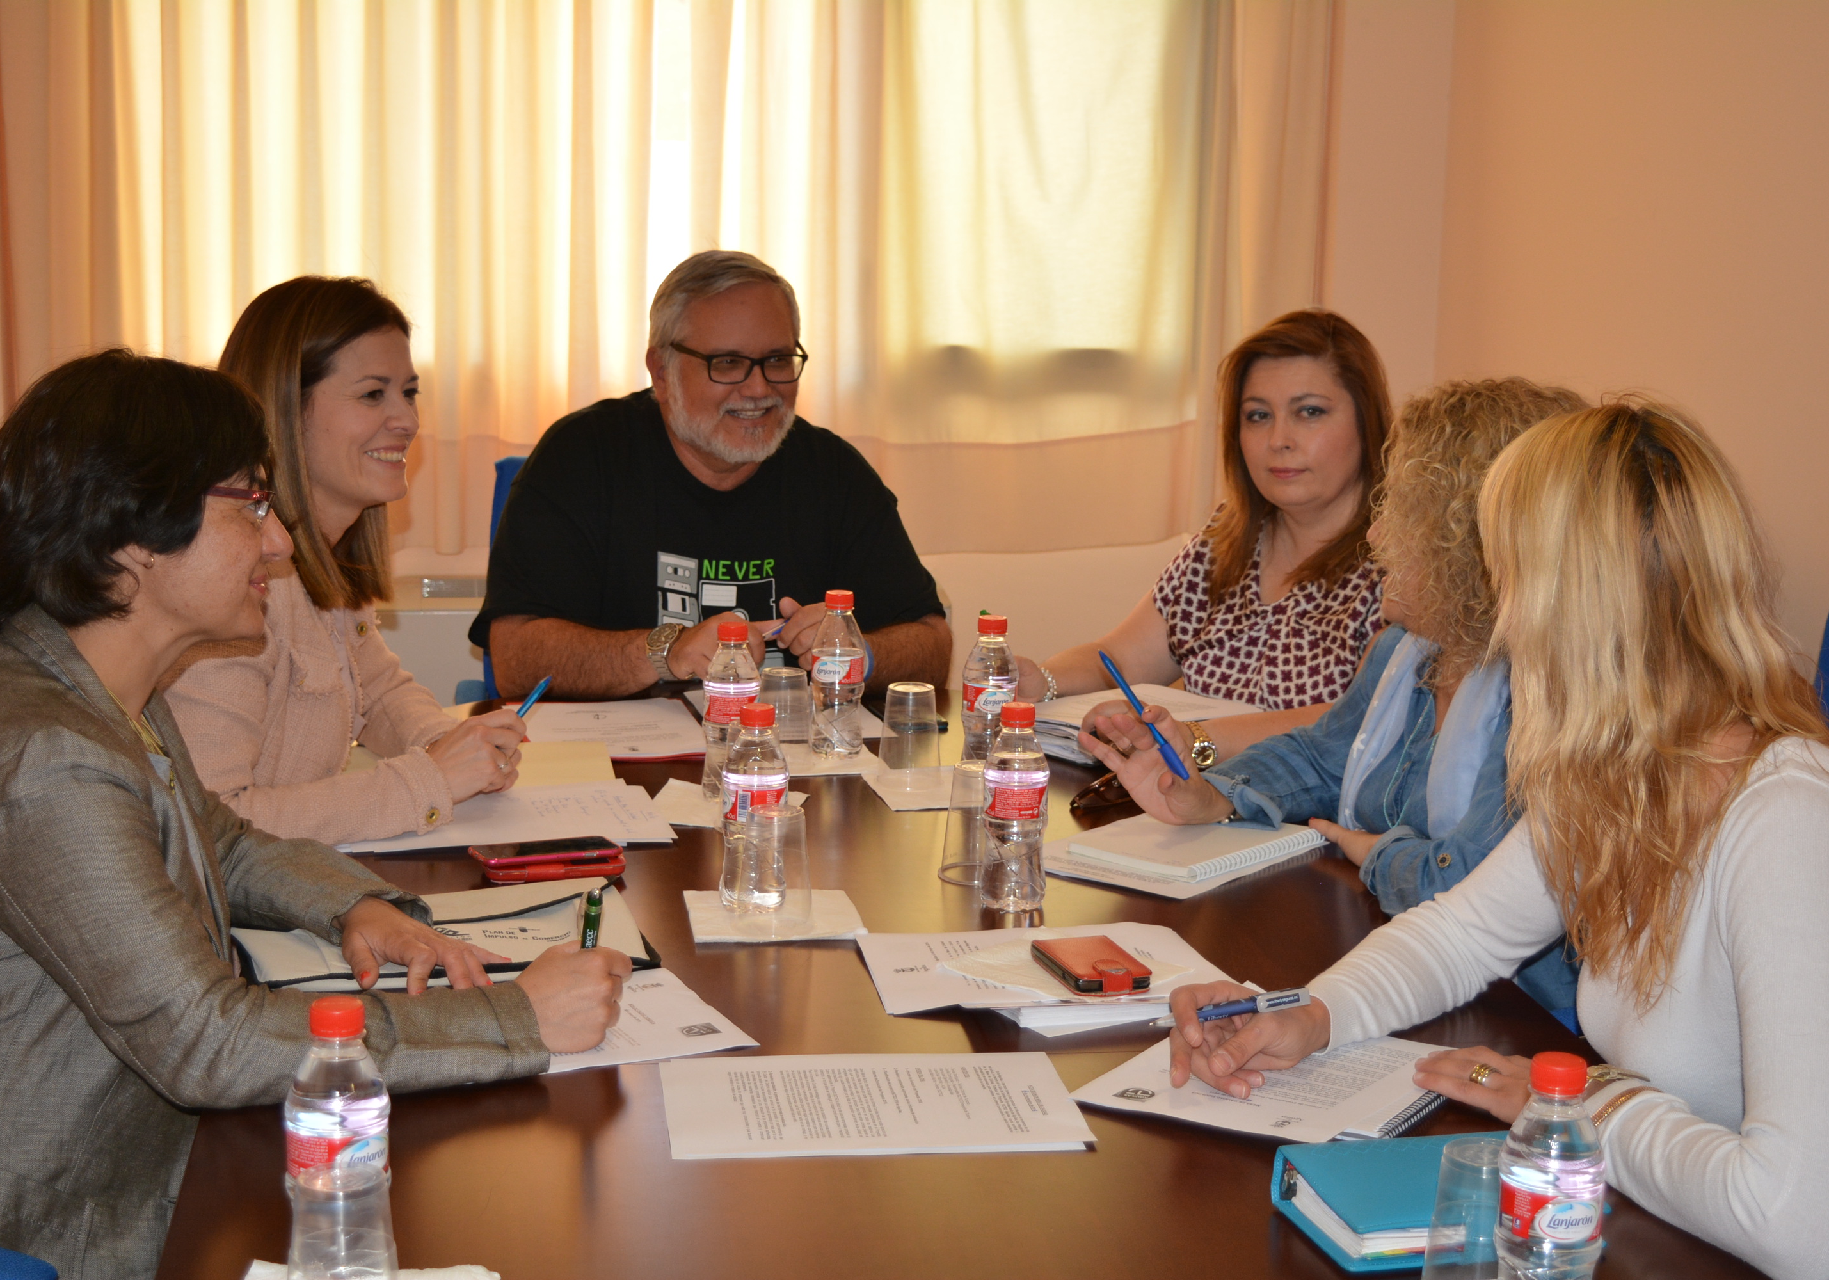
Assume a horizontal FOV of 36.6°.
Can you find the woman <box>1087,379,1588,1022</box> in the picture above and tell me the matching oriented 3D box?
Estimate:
[{"bbox_3d":[0.467,0.359,2.740,0.680,1.220,0.560,-4,11,-29],"label":"woman"}]

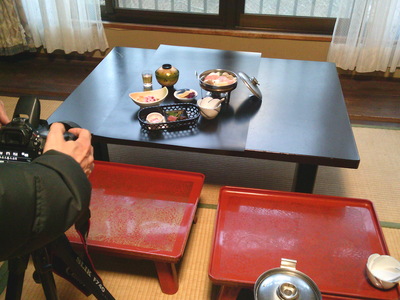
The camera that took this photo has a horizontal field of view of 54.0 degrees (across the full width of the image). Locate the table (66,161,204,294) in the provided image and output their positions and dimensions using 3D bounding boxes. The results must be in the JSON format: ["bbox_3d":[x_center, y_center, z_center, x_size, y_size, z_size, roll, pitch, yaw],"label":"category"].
[{"bbox_3d":[-0.289,0.275,1.493,0.553,0.220,0.412,6,37,8],"label":"table"}]

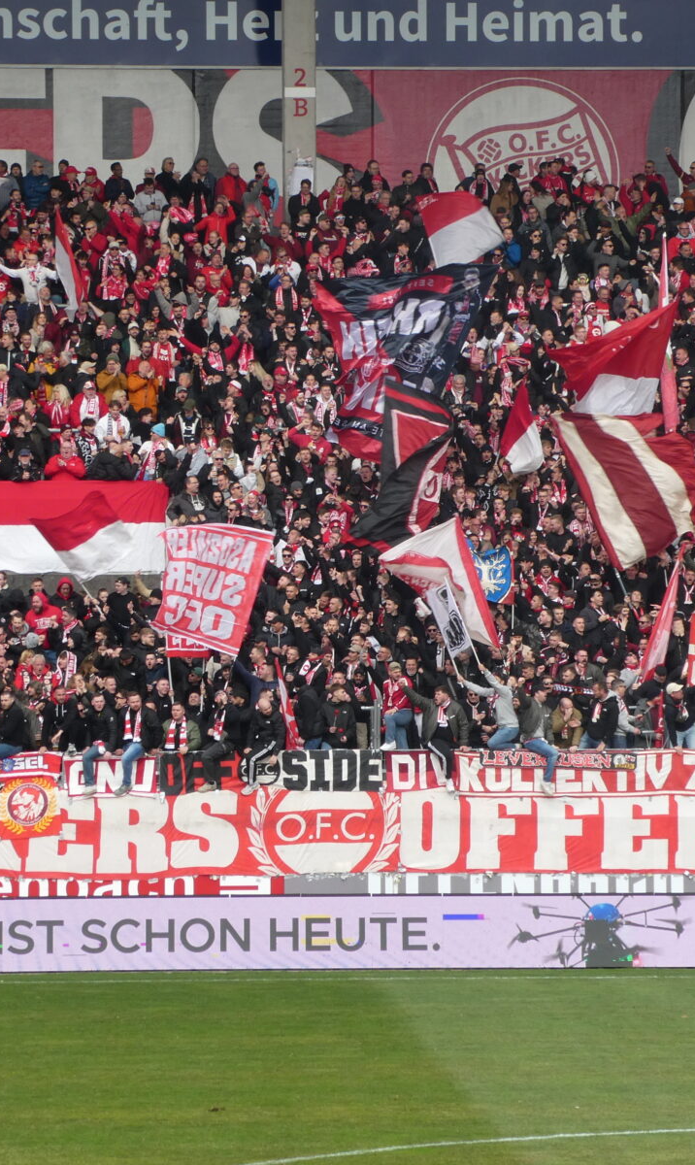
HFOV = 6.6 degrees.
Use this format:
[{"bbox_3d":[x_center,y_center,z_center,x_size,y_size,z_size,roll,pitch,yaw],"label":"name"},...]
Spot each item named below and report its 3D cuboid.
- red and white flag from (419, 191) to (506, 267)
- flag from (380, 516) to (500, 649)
[{"bbox_3d":[1.911,-5.907,101.500,1.484,1.301,0.500,0,-1,-3],"label":"red and white flag"},{"bbox_3d":[1.369,0.009,89.300,1.789,1.968,0.700,0,-1,-3],"label":"flag"}]

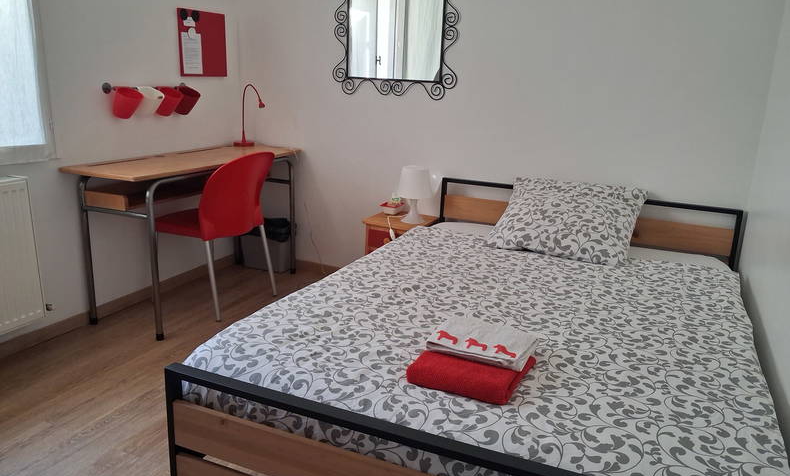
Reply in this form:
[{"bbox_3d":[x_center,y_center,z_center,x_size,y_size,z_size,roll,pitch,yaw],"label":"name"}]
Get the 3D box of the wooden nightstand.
[{"bbox_3d":[0.029,0.121,3.413,0.316,0.461,0.330,9,16,22],"label":"wooden nightstand"}]

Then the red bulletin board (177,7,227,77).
[{"bbox_3d":[-1.065,-1.075,3.428,0.015,0.345,0.387,9,16,22],"label":"red bulletin board"}]

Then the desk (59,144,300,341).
[{"bbox_3d":[-1.016,-0.048,3.288,0.433,0.763,1.323,9,16,22],"label":"desk"}]

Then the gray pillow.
[{"bbox_3d":[0.788,-0.090,2.848,0.640,0.150,0.520,9,43,22],"label":"gray pillow"}]

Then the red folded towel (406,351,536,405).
[{"bbox_3d":[0.206,0.329,1.603,0.282,0.055,0.251,9,16,22],"label":"red folded towel"}]

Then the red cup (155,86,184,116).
[{"bbox_3d":[-1.174,-0.697,3.170,0.125,0.118,0.125,37,24,11],"label":"red cup"}]

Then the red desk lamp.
[{"bbox_3d":[-0.877,-0.742,3.716,0.222,0.368,0.115,11,17,28],"label":"red desk lamp"}]

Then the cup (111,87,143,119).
[{"bbox_3d":[-1.279,-0.637,2.930,0.125,0.118,0.125,37,24,11],"label":"cup"}]

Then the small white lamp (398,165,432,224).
[{"bbox_3d":[0.106,-0.227,3.271,0.186,0.290,0.186,2,15,-1],"label":"small white lamp"}]

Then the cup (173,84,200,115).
[{"bbox_3d":[-1.121,-0.728,3.291,0.125,0.118,0.125,37,24,11],"label":"cup"}]

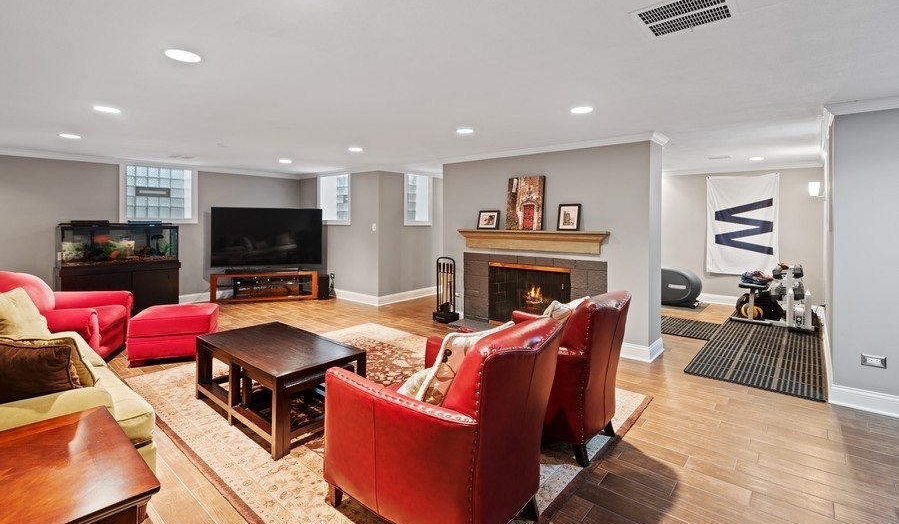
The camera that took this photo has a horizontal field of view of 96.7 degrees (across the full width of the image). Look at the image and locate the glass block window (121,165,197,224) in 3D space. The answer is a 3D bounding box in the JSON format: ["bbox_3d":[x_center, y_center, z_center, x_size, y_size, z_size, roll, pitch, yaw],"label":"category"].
[{"bbox_3d":[-4.439,-1.013,6.137,0.130,0.860,0.970,3,5,41],"label":"glass block window"}]

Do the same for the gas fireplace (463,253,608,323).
[{"bbox_3d":[0.957,0.393,4.721,1.840,0.935,0.280,3,5,42],"label":"gas fireplace"}]

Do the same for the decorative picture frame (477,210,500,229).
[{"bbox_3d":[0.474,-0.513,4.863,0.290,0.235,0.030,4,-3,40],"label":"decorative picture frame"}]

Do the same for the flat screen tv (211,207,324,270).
[{"bbox_3d":[-3.011,-0.414,6.678,1.670,0.955,0.070,-2,4,-22],"label":"flat screen tv"}]

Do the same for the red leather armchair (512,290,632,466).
[{"bbox_3d":[0.612,0.623,2.636,0.910,0.910,0.750,3,5,40],"label":"red leather armchair"}]

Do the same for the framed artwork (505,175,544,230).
[{"bbox_3d":[0.871,-0.671,4.604,0.450,0.605,0.045,3,0,42],"label":"framed artwork"}]

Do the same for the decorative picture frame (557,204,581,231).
[{"bbox_3d":[1.275,-0.471,4.254,0.238,0.285,0.030,3,-6,42],"label":"decorative picture frame"}]

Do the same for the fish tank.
[{"bbox_3d":[-4.562,-0.256,5.572,0.420,0.550,1.230,3,5,41],"label":"fish tank"}]

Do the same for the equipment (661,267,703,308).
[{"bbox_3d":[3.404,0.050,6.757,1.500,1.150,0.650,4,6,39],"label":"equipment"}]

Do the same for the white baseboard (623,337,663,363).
[{"bbox_3d":[1.868,0.844,4.026,0.400,0.155,0.420,4,6,40],"label":"white baseboard"}]

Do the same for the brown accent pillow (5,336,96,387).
[{"bbox_3d":[-2.020,0.553,1.950,0.180,0.300,0.430,5,7,44],"label":"brown accent pillow"}]

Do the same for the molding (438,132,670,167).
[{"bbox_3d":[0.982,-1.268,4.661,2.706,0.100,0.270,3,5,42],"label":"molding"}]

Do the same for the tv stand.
[{"bbox_3d":[-3.086,0.384,6.811,1.680,0.470,0.460,-1,5,-14],"label":"tv stand"}]

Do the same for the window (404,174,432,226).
[{"bbox_3d":[-0.567,-1.060,6.926,0.130,0.870,0.681,4,6,40],"label":"window"}]

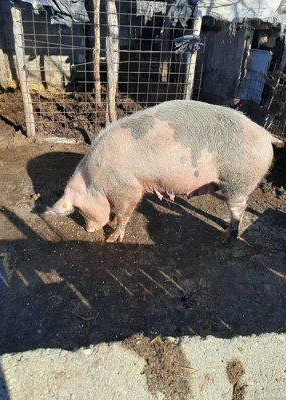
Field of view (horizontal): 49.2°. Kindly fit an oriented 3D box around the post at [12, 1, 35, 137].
[{"bbox_3d":[-1.498,-1.587,3.996,0.120,1.514,0.120,3,28,-2],"label":"post"}]

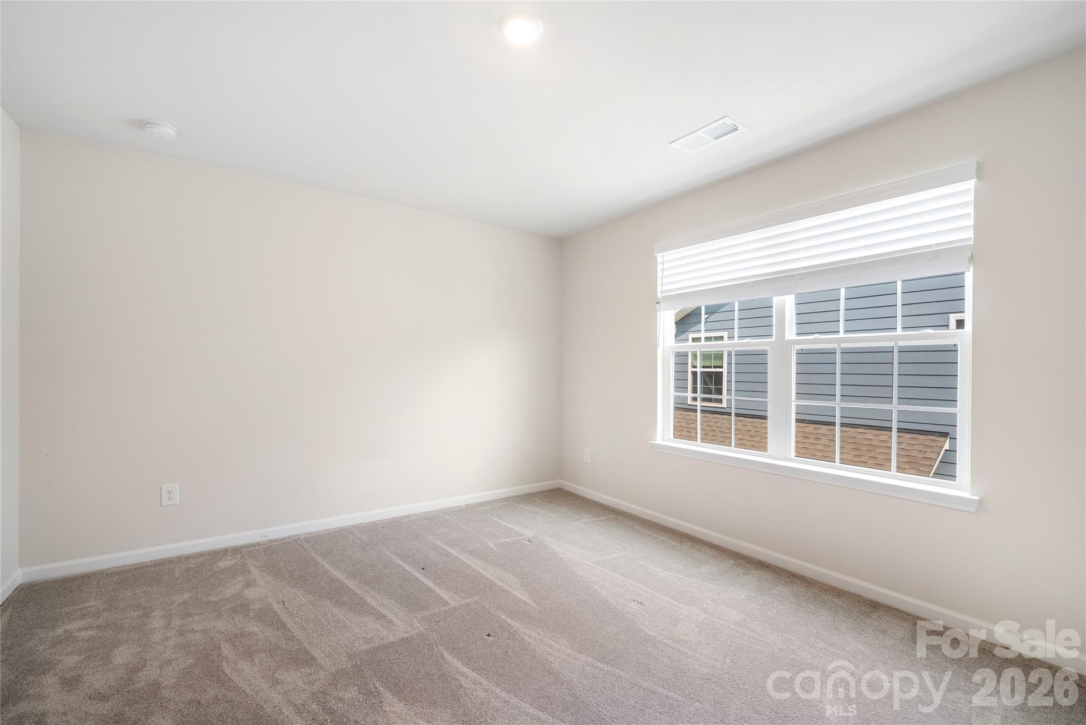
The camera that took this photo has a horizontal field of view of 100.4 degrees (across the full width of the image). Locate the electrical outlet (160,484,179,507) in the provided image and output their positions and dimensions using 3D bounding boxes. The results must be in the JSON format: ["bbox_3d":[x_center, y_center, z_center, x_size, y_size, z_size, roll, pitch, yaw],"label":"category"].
[{"bbox_3d":[-2.263,0.805,2.748,0.079,0.124,0.012,1,0,-35],"label":"electrical outlet"}]

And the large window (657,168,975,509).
[{"bbox_3d":[1.393,-0.126,2.746,0.130,1.510,1.810,1,0,-35],"label":"large window"}]

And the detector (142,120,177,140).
[{"bbox_3d":[-2.009,-1.222,2.377,0.140,0.050,0.140,1,0,-35],"label":"detector"}]

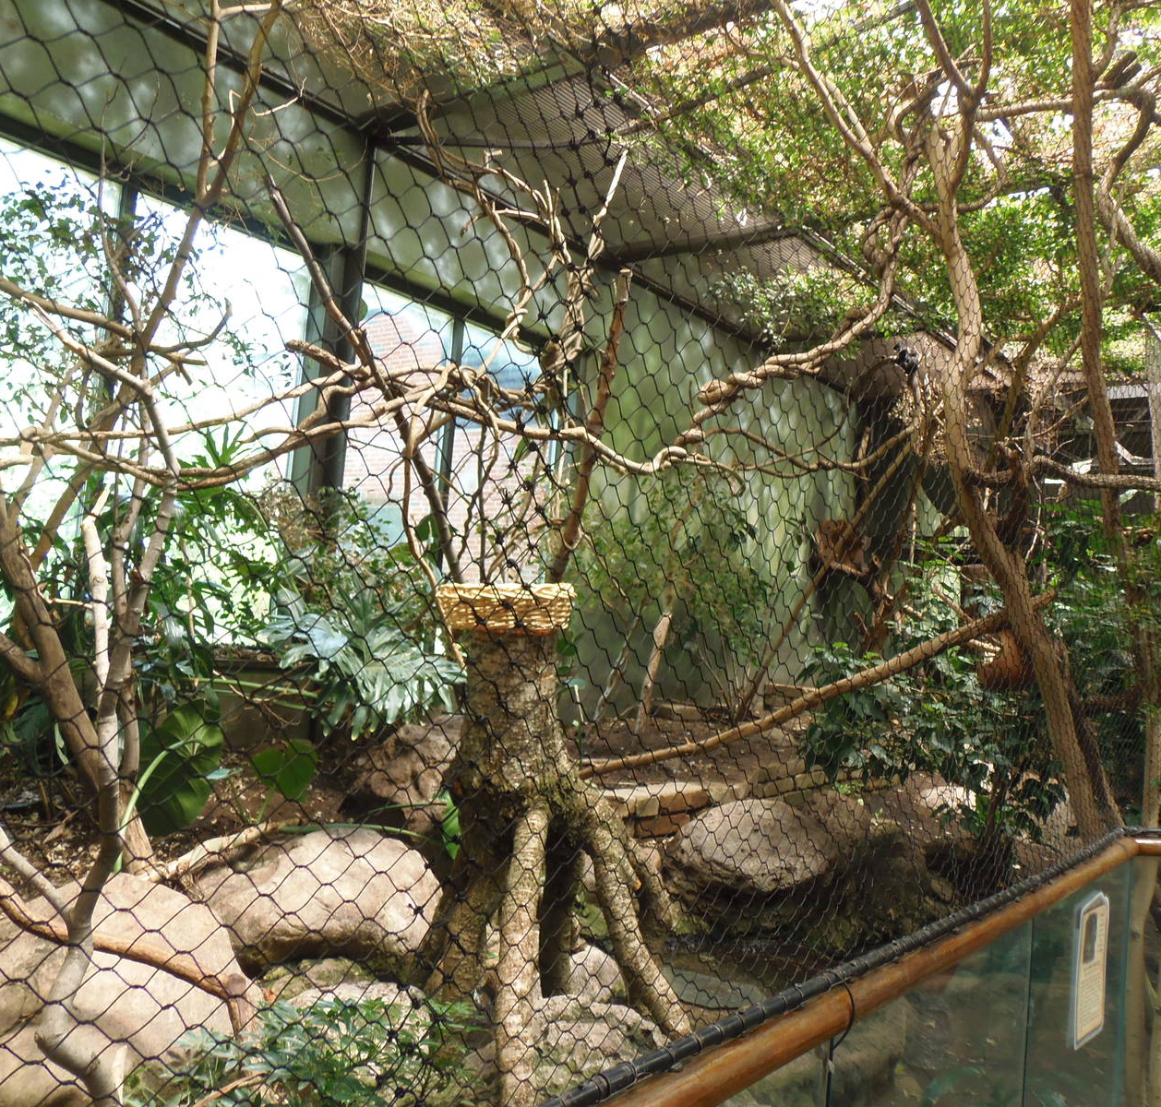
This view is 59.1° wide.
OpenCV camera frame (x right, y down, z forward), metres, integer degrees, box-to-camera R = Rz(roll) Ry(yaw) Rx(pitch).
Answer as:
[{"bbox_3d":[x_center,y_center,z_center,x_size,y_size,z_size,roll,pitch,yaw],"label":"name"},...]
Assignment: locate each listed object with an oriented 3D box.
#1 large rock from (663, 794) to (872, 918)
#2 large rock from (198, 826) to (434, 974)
[{"bbox_3d":[0.677,1.100,3.720,0.710,0.340,0.540,3,-5,11],"label":"large rock"},{"bbox_3d":[-0.758,0.979,2.920,0.630,0.350,0.470,5,-5,-13],"label":"large rock"}]

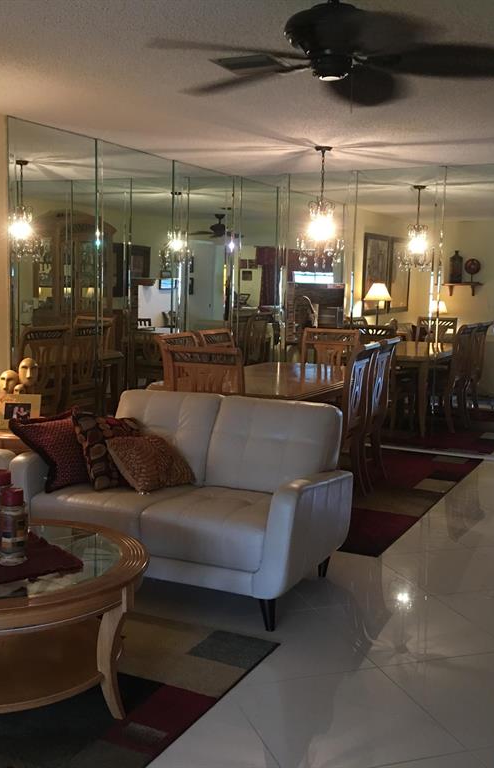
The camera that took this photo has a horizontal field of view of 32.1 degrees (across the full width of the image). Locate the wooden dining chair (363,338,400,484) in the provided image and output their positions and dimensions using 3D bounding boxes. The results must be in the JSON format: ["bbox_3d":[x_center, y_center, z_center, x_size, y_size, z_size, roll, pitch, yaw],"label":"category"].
[{"bbox_3d":[0.771,0.208,6.213,0.560,1.050,0.470,4,7,27],"label":"wooden dining chair"}]

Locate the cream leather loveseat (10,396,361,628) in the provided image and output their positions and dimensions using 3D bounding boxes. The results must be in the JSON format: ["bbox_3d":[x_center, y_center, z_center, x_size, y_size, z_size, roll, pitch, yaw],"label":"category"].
[{"bbox_3d":[-0.295,0.525,4.118,1.430,0.855,0.840,4,7,25],"label":"cream leather loveseat"}]

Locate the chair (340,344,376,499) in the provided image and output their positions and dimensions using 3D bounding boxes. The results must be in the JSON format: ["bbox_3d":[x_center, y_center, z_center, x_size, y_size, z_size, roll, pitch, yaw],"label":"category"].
[{"bbox_3d":[0.605,0.248,5.800,0.570,1.050,0.480,4,7,26],"label":"chair"}]

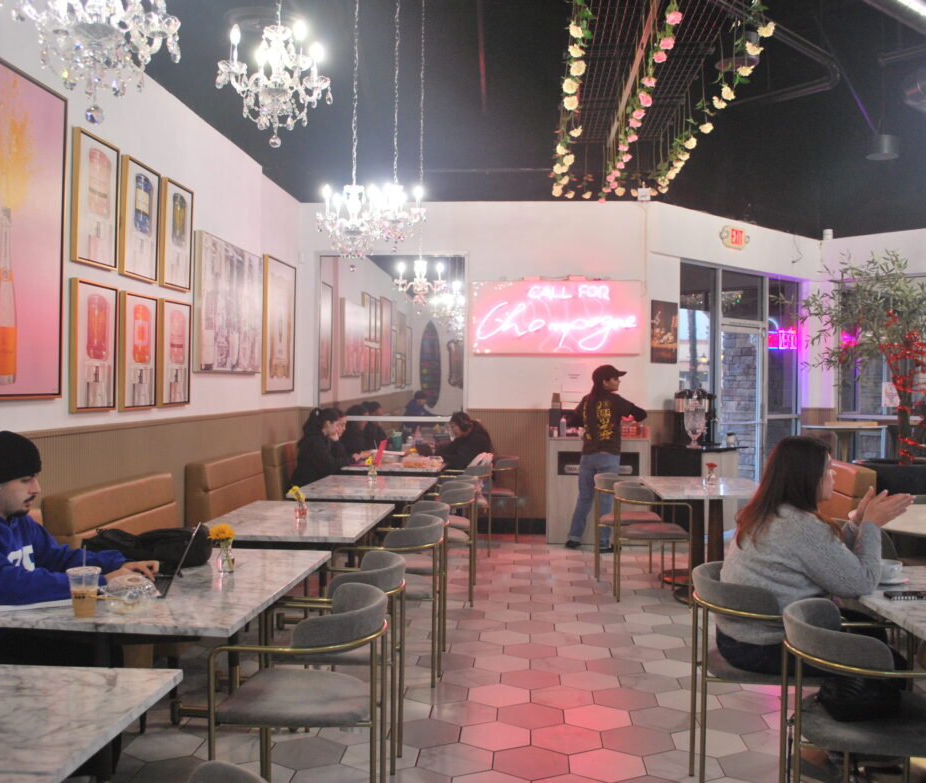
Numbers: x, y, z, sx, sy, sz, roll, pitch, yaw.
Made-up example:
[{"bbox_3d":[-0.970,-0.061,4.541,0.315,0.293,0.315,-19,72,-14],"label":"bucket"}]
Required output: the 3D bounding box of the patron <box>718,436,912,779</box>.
[{"bbox_3d":[1.197,0.773,3.041,0.670,1.240,0.480,0,0,-8],"label":"patron"}]

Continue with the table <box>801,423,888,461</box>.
[{"bbox_3d":[3.997,0.904,9.205,0.850,1.063,0.850,0,1,4],"label":"table"}]

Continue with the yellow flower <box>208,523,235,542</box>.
[{"bbox_3d":[-0.882,0.517,3.220,0.092,0.066,0.090,0,0,4],"label":"yellow flower"}]

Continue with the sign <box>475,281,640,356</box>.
[{"bbox_3d":[0.919,-0.725,8.661,1.670,0.740,0.080,0,0,4],"label":"sign"}]

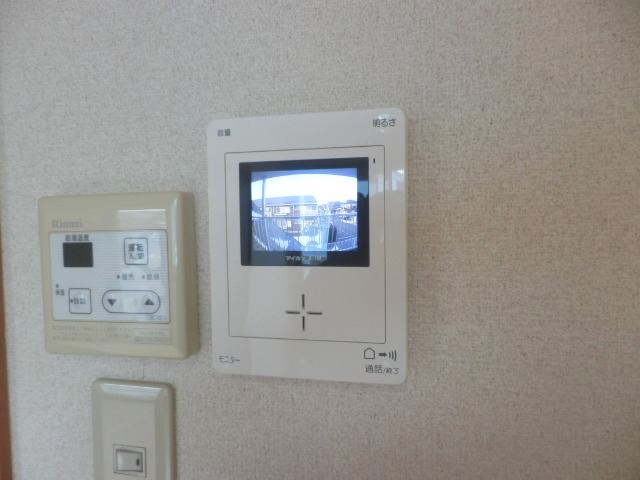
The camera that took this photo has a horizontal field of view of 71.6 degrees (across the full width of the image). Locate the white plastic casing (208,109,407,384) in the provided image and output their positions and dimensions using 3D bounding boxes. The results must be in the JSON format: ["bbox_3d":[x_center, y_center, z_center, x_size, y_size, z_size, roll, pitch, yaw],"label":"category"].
[{"bbox_3d":[-0.008,0.005,0.300,0.131,0.173,0.022,0,2,11],"label":"white plastic casing"}]

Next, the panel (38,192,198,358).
[{"bbox_3d":[-0.149,0.026,0.330,0.117,0.117,0.021,0,2,11],"label":"panel"}]

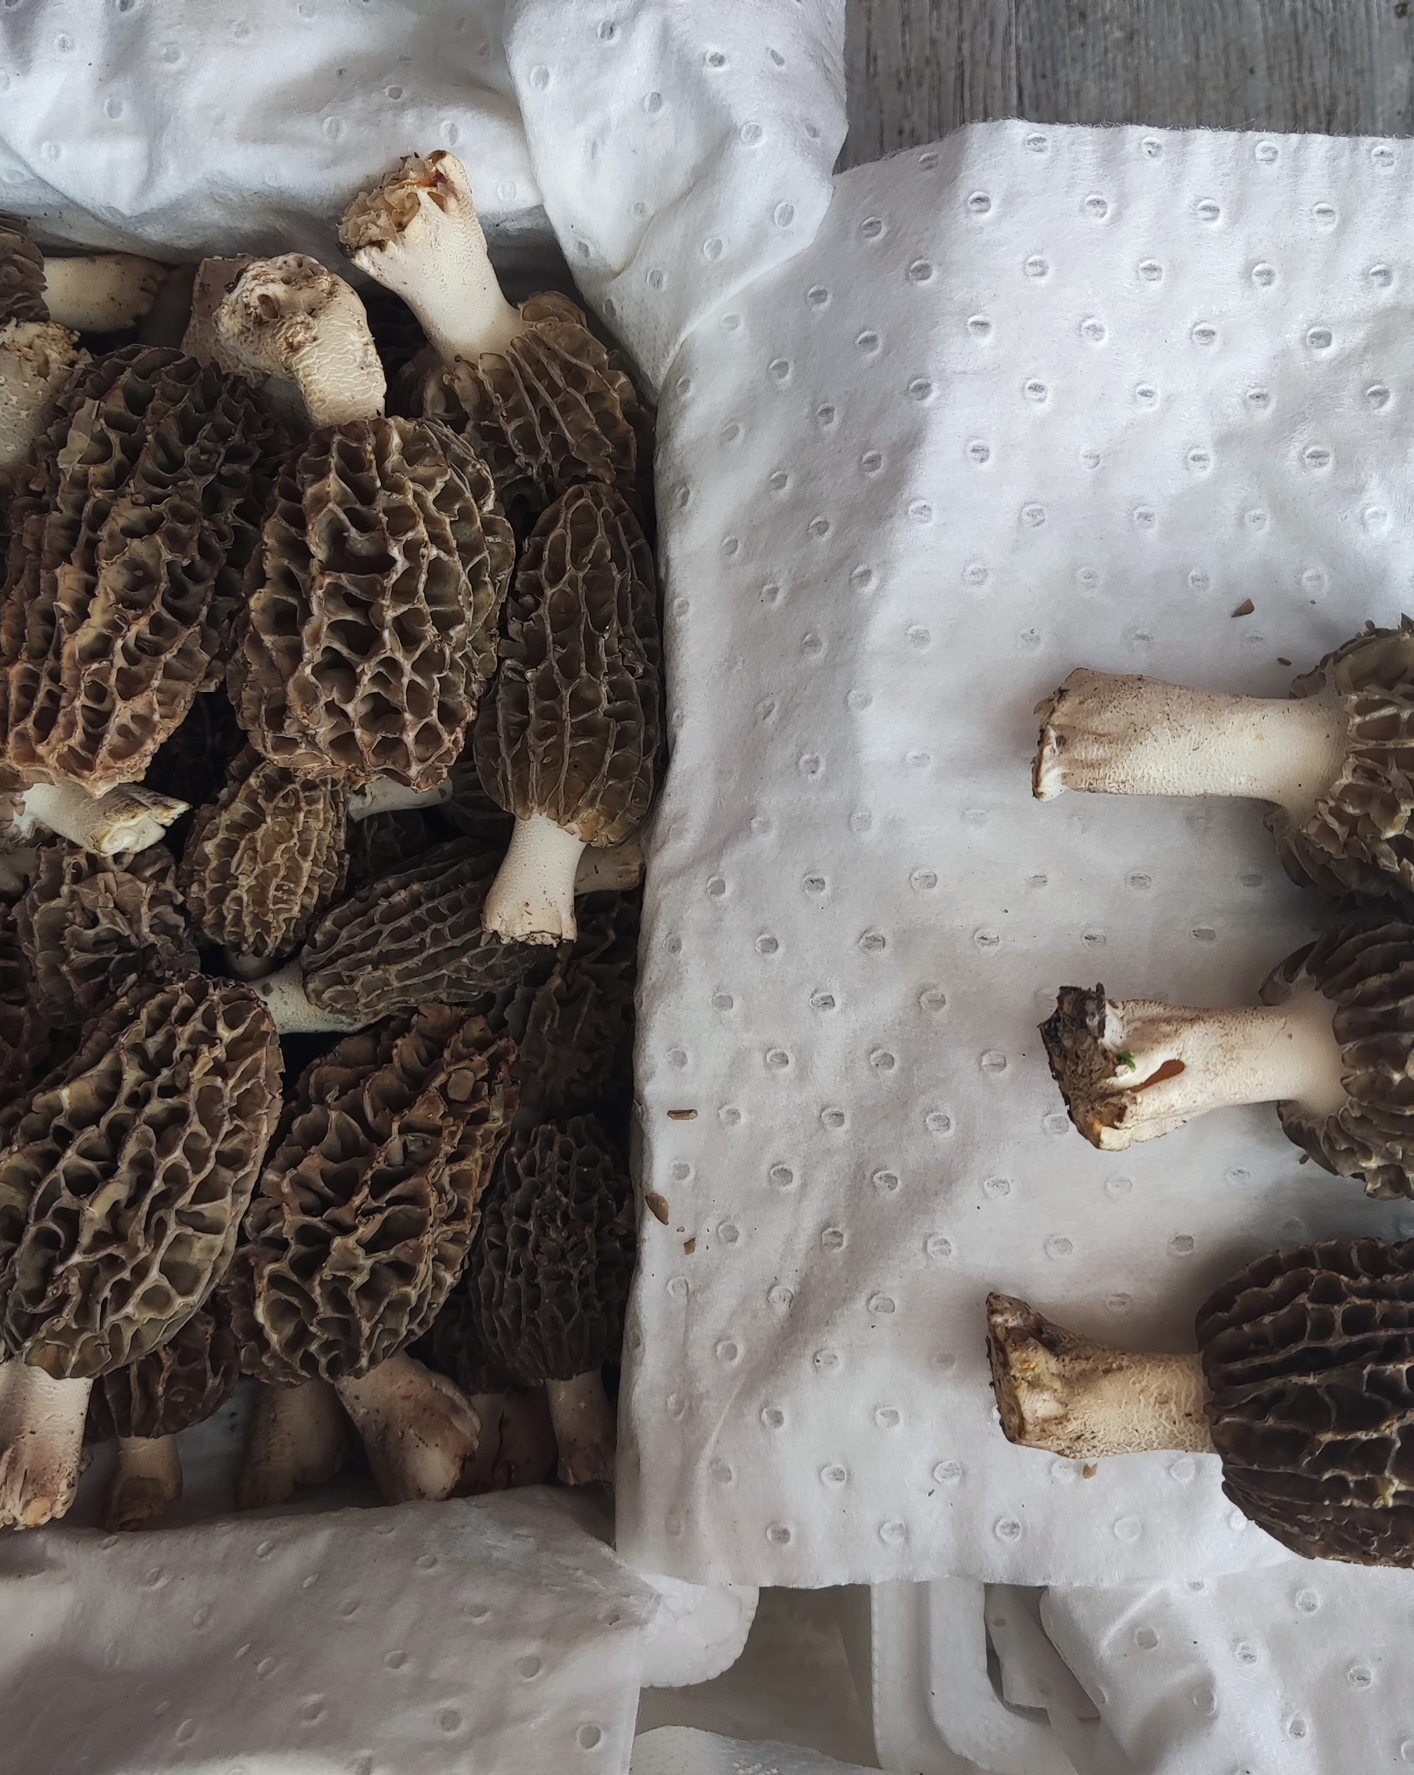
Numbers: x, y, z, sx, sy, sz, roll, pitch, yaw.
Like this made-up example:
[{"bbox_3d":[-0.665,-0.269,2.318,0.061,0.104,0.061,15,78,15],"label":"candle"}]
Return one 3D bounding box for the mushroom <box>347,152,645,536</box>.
[{"bbox_3d":[-0.035,-0.097,0.312,0.042,0.042,0.090,-23,115,0],"label":"mushroom"}]

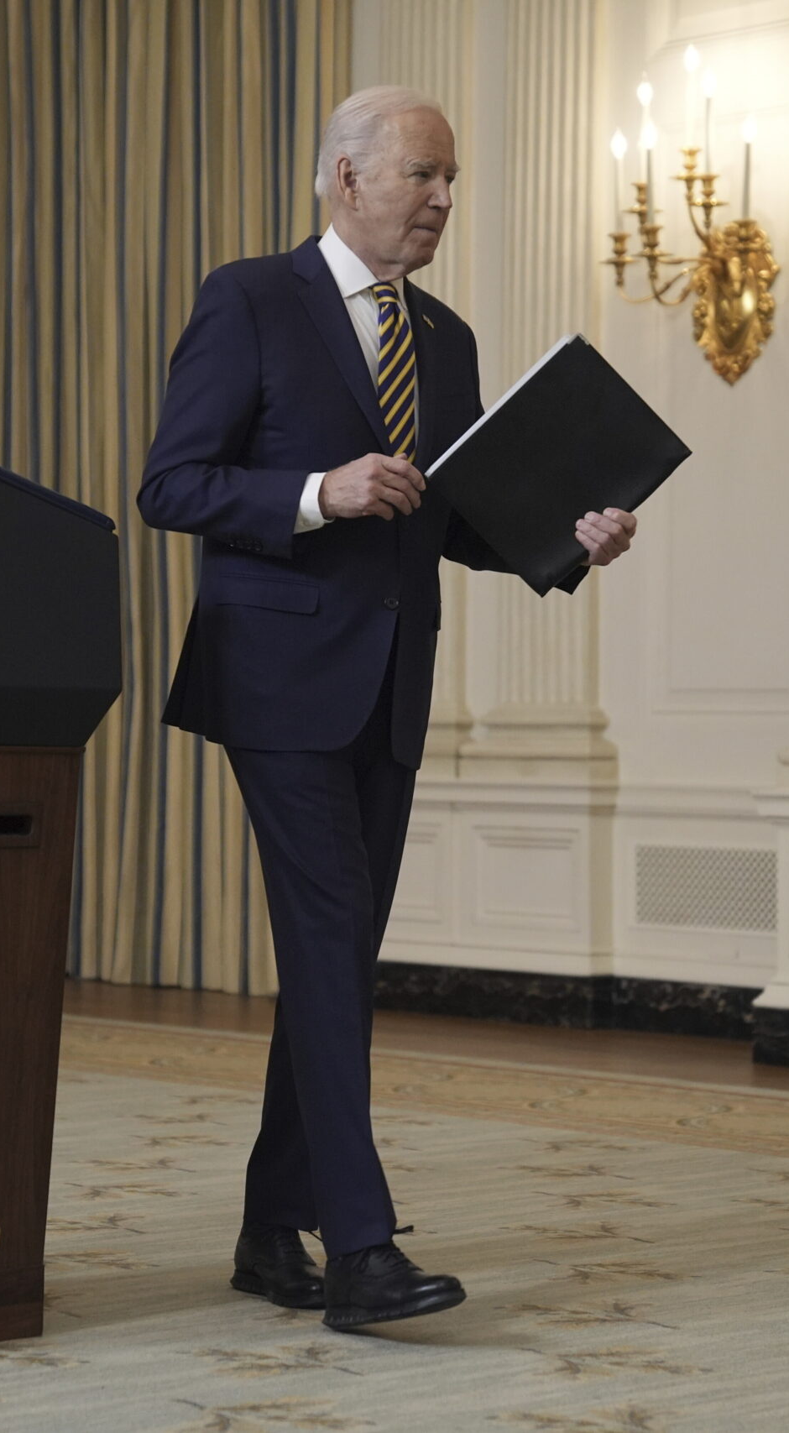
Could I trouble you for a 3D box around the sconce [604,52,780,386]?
[{"bbox_3d":[0.889,-1.493,10.713,0.440,0.980,0.570,1,-1,-42],"label":"sconce"}]

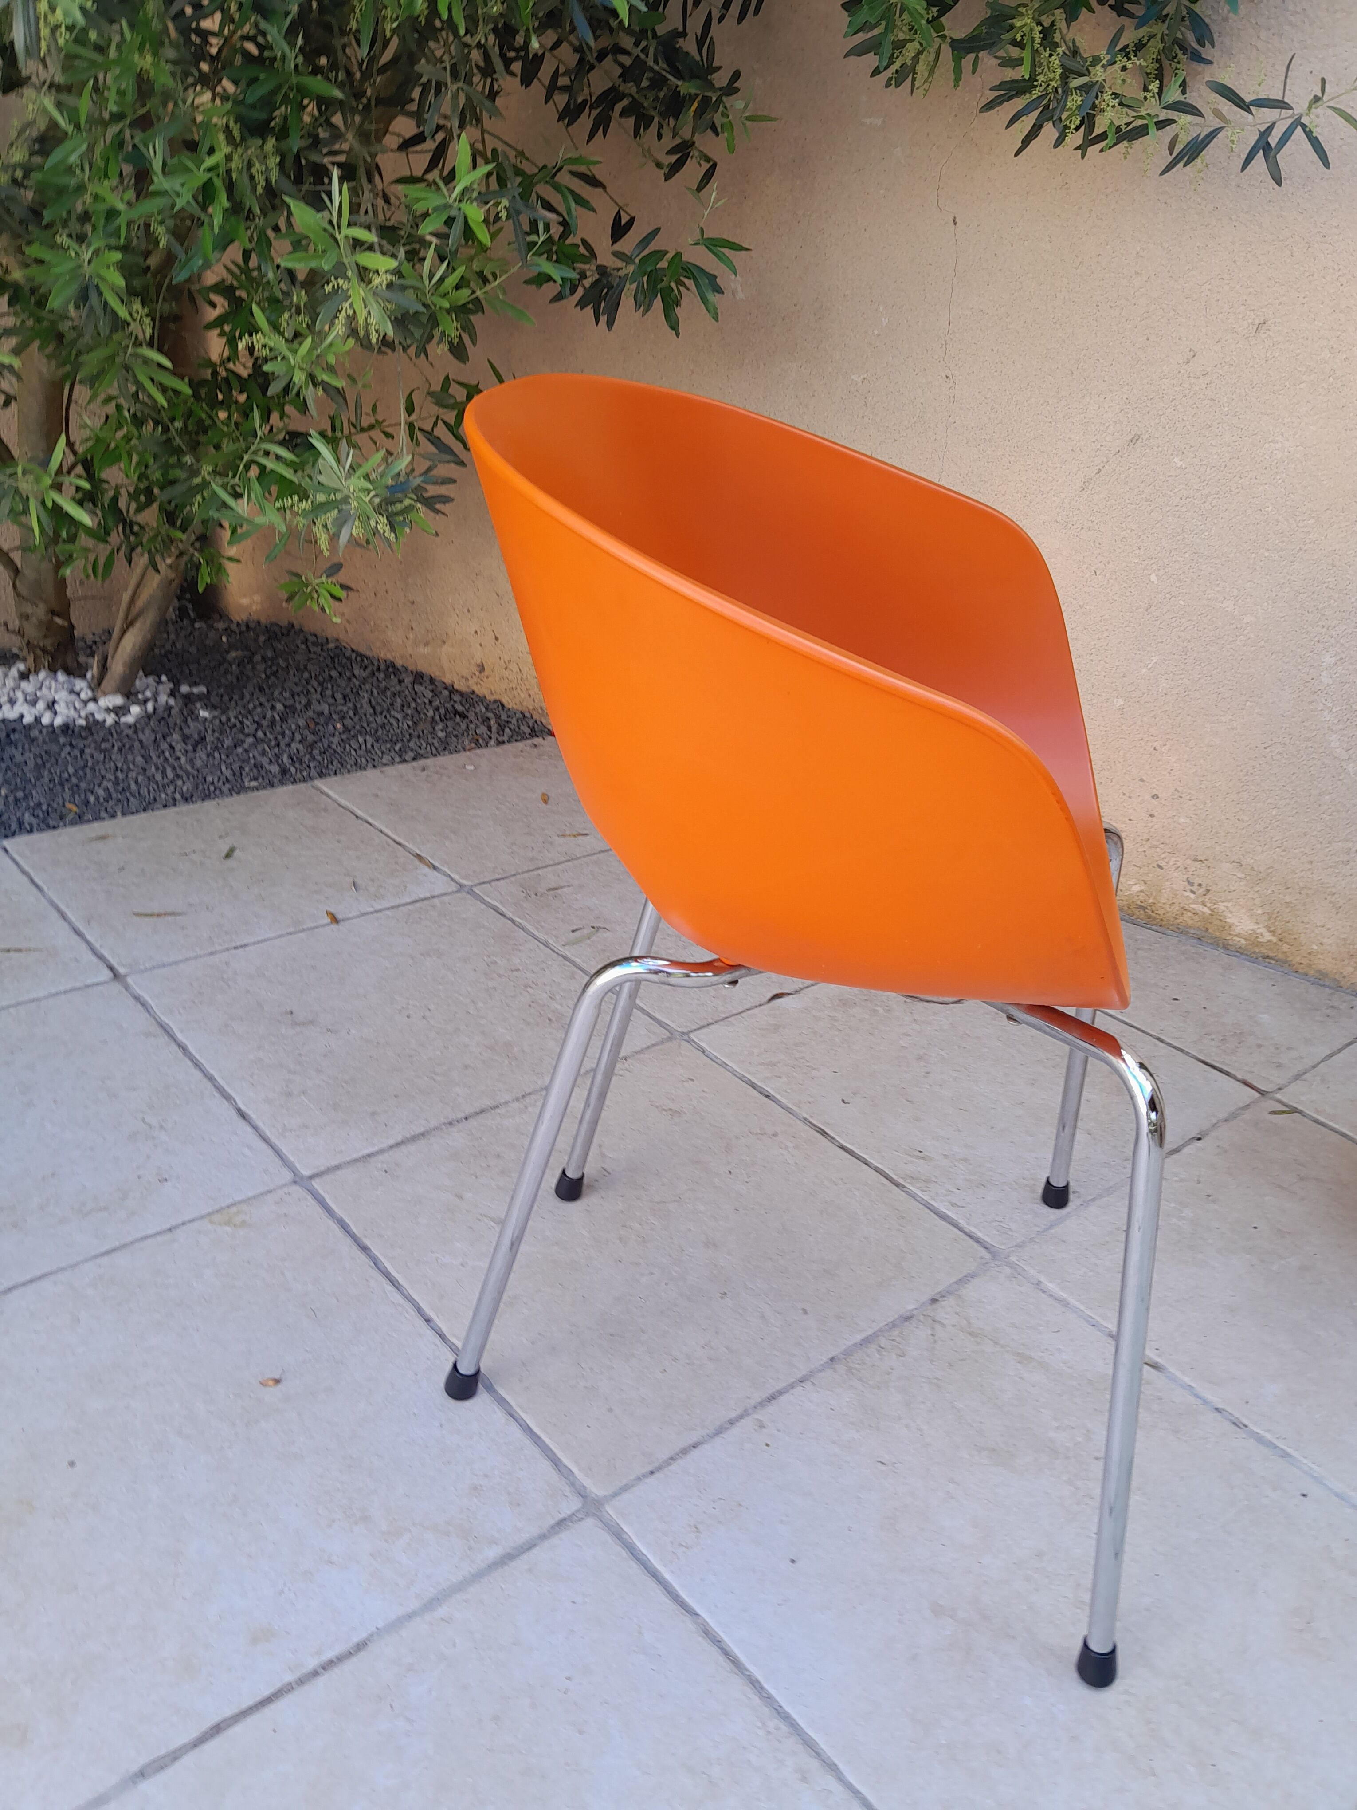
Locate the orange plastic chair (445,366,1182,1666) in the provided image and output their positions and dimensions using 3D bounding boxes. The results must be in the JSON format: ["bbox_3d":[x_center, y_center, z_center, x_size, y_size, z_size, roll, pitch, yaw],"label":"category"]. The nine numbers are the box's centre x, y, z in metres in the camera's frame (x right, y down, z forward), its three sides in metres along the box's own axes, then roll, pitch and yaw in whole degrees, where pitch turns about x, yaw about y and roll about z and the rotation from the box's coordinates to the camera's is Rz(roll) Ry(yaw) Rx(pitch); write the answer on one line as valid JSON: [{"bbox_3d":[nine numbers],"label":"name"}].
[{"bbox_3d":[0.104,0.030,0.963,0.499,0.712,0.577,9,26,10],"label":"orange plastic chair"}]

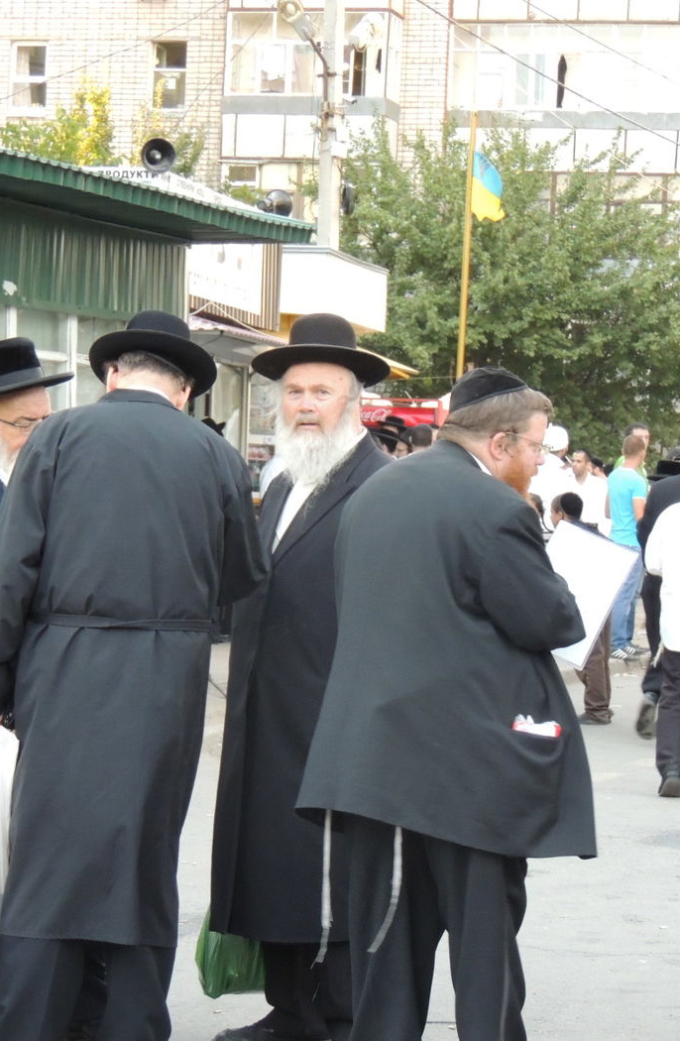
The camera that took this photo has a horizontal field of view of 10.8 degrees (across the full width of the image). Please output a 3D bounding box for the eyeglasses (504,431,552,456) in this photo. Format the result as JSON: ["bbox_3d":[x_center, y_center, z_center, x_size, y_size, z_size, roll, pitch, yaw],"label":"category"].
[{"bbox_3d":[0.407,-0.172,8.000,0.140,0.042,0.140,20,6,15],"label":"eyeglasses"}]

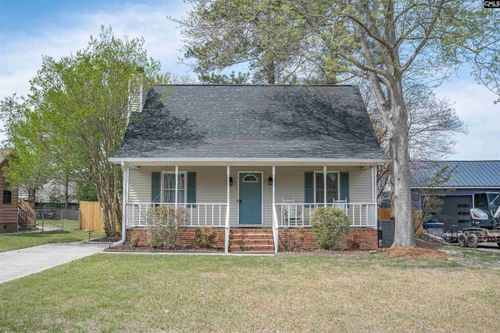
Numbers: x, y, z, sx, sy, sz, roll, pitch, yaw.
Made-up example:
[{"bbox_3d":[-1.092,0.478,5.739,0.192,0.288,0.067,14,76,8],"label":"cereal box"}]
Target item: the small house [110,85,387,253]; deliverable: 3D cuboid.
[{"bbox_3d":[0.030,-0.330,22.000,10.200,7.100,10.100,0,-3,0],"label":"small house"}]

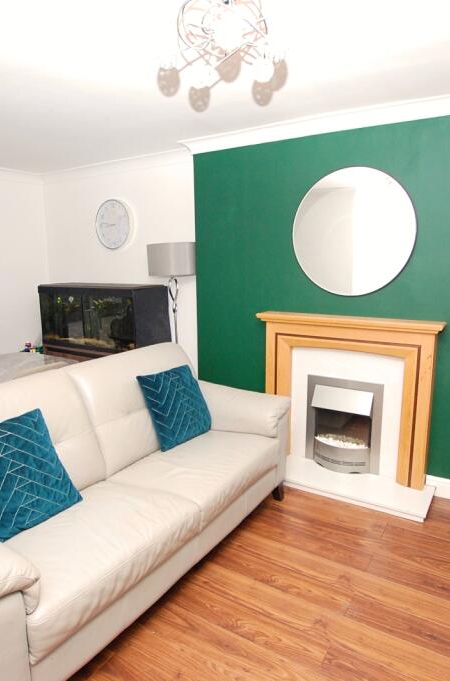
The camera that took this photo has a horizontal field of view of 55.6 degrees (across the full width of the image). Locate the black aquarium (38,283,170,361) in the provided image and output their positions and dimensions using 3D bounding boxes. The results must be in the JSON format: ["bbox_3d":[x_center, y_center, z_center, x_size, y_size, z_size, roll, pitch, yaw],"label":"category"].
[{"bbox_3d":[-1.124,-0.206,3.906,1.200,0.570,0.440,6,12,31],"label":"black aquarium"}]

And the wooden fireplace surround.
[{"bbox_3d":[0.777,0.372,2.837,1.200,1.060,0.180,6,12,31],"label":"wooden fireplace surround"}]

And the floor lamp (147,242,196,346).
[{"bbox_3d":[-0.401,0.055,3.364,0.370,1.620,0.370,6,12,31],"label":"floor lamp"}]

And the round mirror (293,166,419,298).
[{"bbox_3d":[0.806,-0.686,2.709,0.800,0.800,0.030,6,12,31],"label":"round mirror"}]

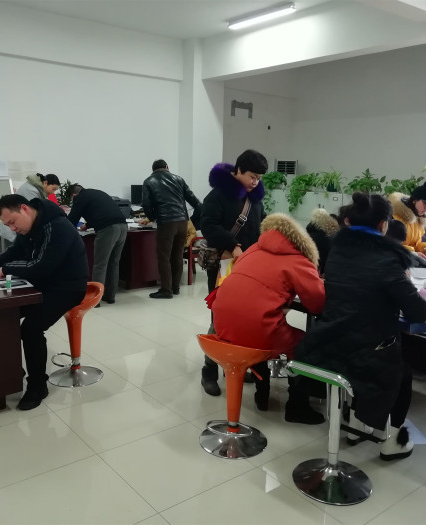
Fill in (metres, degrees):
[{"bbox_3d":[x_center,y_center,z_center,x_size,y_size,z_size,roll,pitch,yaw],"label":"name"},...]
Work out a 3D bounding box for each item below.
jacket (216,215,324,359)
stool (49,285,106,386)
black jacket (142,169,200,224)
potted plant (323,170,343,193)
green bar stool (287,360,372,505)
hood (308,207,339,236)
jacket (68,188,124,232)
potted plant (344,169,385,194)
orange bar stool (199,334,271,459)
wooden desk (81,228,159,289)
[{"bbox_3d":[0.338,0.113,3.051,0.670,0.800,0.540,-8,14,-39],"label":"jacket"},{"bbox_3d":[-0.979,0.495,3.739,0.400,0.670,0.400,-8,14,-38],"label":"stool"},{"bbox_3d":[-0.482,-0.754,6.045,0.620,0.640,0.420,-4,12,-25],"label":"black jacket"},{"bbox_3d":[2.034,-1.379,8.949,0.380,0.400,0.380,-8,14,-38],"label":"potted plant"},{"bbox_3d":[0.617,0.763,2.516,0.470,0.640,0.420,-8,14,-38],"label":"green bar stool"},{"bbox_3d":[0.809,-0.293,3.850,0.240,0.240,0.290,4,11,15],"label":"hood"},{"bbox_3d":[-1.262,-0.557,5.737,0.650,0.520,0.520,10,14,41],"label":"jacket"},{"bbox_3d":[2.434,-1.293,8.448,0.550,0.440,0.620,-8,14,-38],"label":"potted plant"},{"bbox_3d":[0.124,0.682,2.883,0.400,0.650,0.400,-8,14,-38],"label":"orange bar stool"},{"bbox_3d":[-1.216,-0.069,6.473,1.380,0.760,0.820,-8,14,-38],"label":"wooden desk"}]

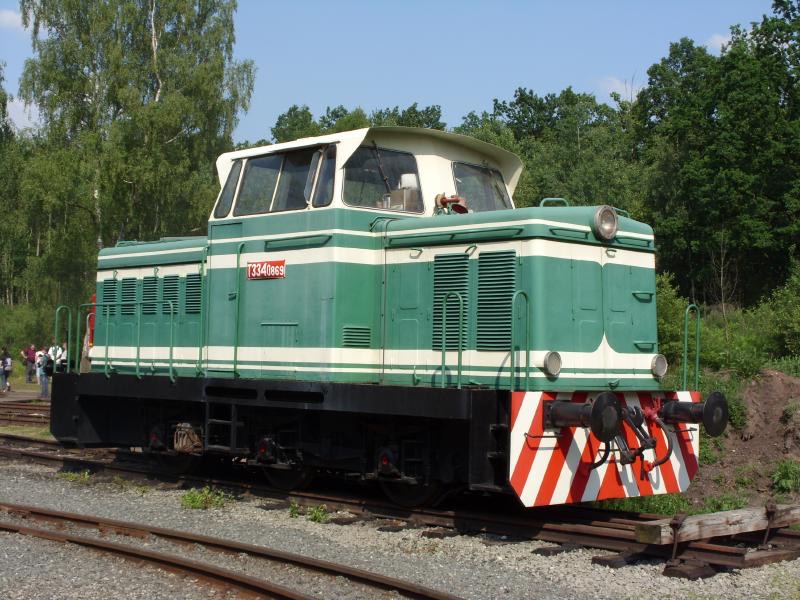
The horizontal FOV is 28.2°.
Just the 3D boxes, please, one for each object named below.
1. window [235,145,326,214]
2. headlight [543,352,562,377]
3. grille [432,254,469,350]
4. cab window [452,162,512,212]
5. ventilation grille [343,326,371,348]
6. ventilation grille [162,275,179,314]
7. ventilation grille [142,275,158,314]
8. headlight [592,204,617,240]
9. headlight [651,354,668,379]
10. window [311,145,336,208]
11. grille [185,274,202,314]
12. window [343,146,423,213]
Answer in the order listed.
[{"bbox_3d":[-1.376,-1.298,17.885,0.050,0.690,1.370,23,-16,-41],"label":"window"},{"bbox_3d":[1.469,0.626,15.371,0.238,0.238,0.110,3,-3,-44],"label":"headlight"},{"bbox_3d":[0.525,0.032,16.392,0.040,0.975,0.500,3,-3,-43],"label":"grille"},{"bbox_3d":[0.991,-1.240,18.570,0.050,0.733,1.069,-18,-13,36],"label":"cab window"},{"bbox_3d":[-0.453,0.401,17.065,0.346,0.213,0.035,2,-2,-35],"label":"ventilation grille"},{"bbox_3d":[-2.835,-0.054,19.781,0.035,0.480,0.332,5,-4,-43],"label":"ventilation grille"},{"bbox_3d":[-3.183,-0.050,20.344,0.040,0.470,0.333,3,-3,-43],"label":"ventilation grille"},{"bbox_3d":[2.062,-0.779,16.187,0.350,0.350,0.130,3,-3,-43],"label":"headlight"},{"bbox_3d":[2.680,0.690,16.524,0.238,0.238,0.110,3,-3,-44],"label":"headlight"},{"bbox_3d":[-0.762,-1.323,17.154,0.050,0.723,0.376,24,-17,-41],"label":"window"},{"bbox_3d":[-2.504,-0.074,19.433,0.035,0.480,0.332,5,-4,-43],"label":"grille"},{"bbox_3d":[-0.197,-1.314,17.393,1.049,0.733,0.050,2,-16,-35],"label":"window"}]

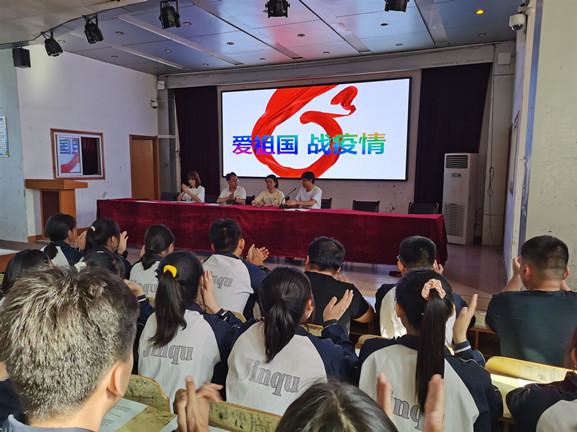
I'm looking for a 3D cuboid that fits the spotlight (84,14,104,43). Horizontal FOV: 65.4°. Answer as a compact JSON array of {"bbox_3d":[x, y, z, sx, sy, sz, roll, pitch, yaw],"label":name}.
[{"bbox_3d":[-2.802,-2.693,6.496,0.270,0.380,0.270,4,45,25],"label":"spotlight"}]

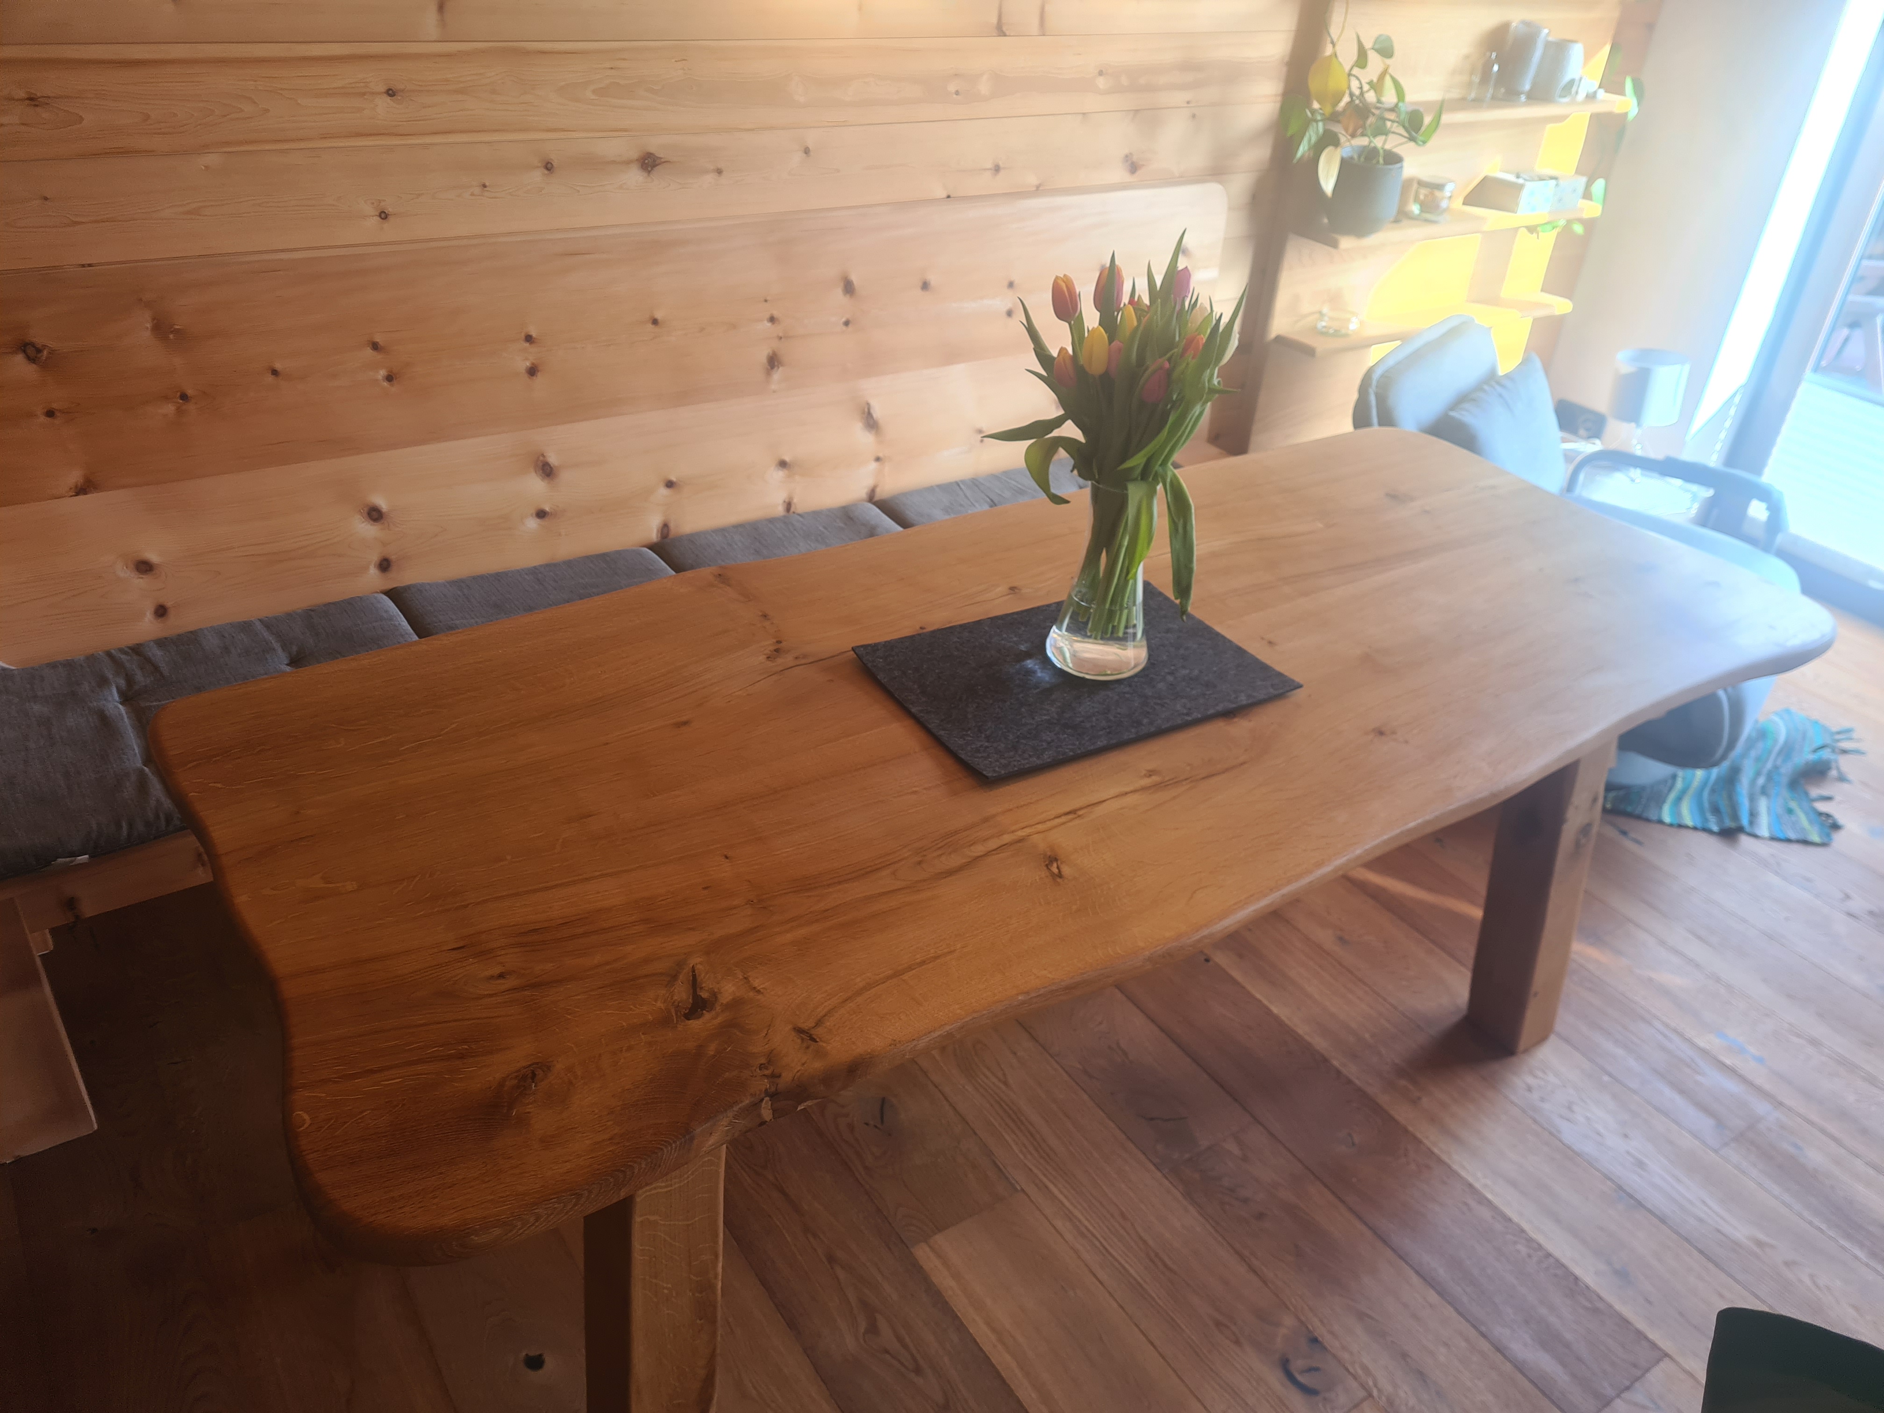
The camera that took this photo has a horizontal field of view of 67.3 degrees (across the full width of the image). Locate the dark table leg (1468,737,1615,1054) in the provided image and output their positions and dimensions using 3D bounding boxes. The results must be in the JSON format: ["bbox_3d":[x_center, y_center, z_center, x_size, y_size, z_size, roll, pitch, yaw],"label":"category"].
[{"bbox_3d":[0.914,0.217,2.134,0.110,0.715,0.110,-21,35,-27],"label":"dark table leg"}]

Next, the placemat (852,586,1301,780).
[{"bbox_3d":[0.163,-0.046,1.695,0.450,0.005,0.300,-16,37,-30],"label":"placemat"}]

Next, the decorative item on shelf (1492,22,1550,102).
[{"bbox_3d":[1.302,-1.445,3.184,0.088,0.154,0.088,-16,37,-30],"label":"decorative item on shelf"}]

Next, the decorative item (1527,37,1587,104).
[{"bbox_3d":[1.411,-1.461,3.253,0.085,0.125,0.085,-16,37,-30],"label":"decorative item"}]

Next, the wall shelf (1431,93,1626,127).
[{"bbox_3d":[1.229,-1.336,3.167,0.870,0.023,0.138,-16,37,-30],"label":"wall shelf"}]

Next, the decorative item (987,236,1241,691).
[{"bbox_3d":[0.182,-0.280,1.595,0.250,0.500,0.220,8,32,6],"label":"decorative item"}]

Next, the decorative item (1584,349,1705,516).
[{"bbox_3d":[1.670,-0.675,3.370,0.200,0.360,0.200,-16,37,-30],"label":"decorative item"}]

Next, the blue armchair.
[{"bbox_3d":[1.338,-0.332,2.993,0.800,0.800,0.700,25,37,30],"label":"blue armchair"}]

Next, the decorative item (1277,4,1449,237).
[{"bbox_3d":[0.852,-1.168,2.875,0.340,0.430,0.250,-16,37,-30],"label":"decorative item"}]

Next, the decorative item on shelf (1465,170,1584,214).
[{"bbox_3d":[1.421,-1.241,3.404,0.280,0.075,0.120,-16,37,-30],"label":"decorative item on shelf"}]

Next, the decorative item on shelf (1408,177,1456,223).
[{"bbox_3d":[1.101,-1.154,3.208,0.080,0.086,0.080,-16,37,-30],"label":"decorative item on shelf"}]

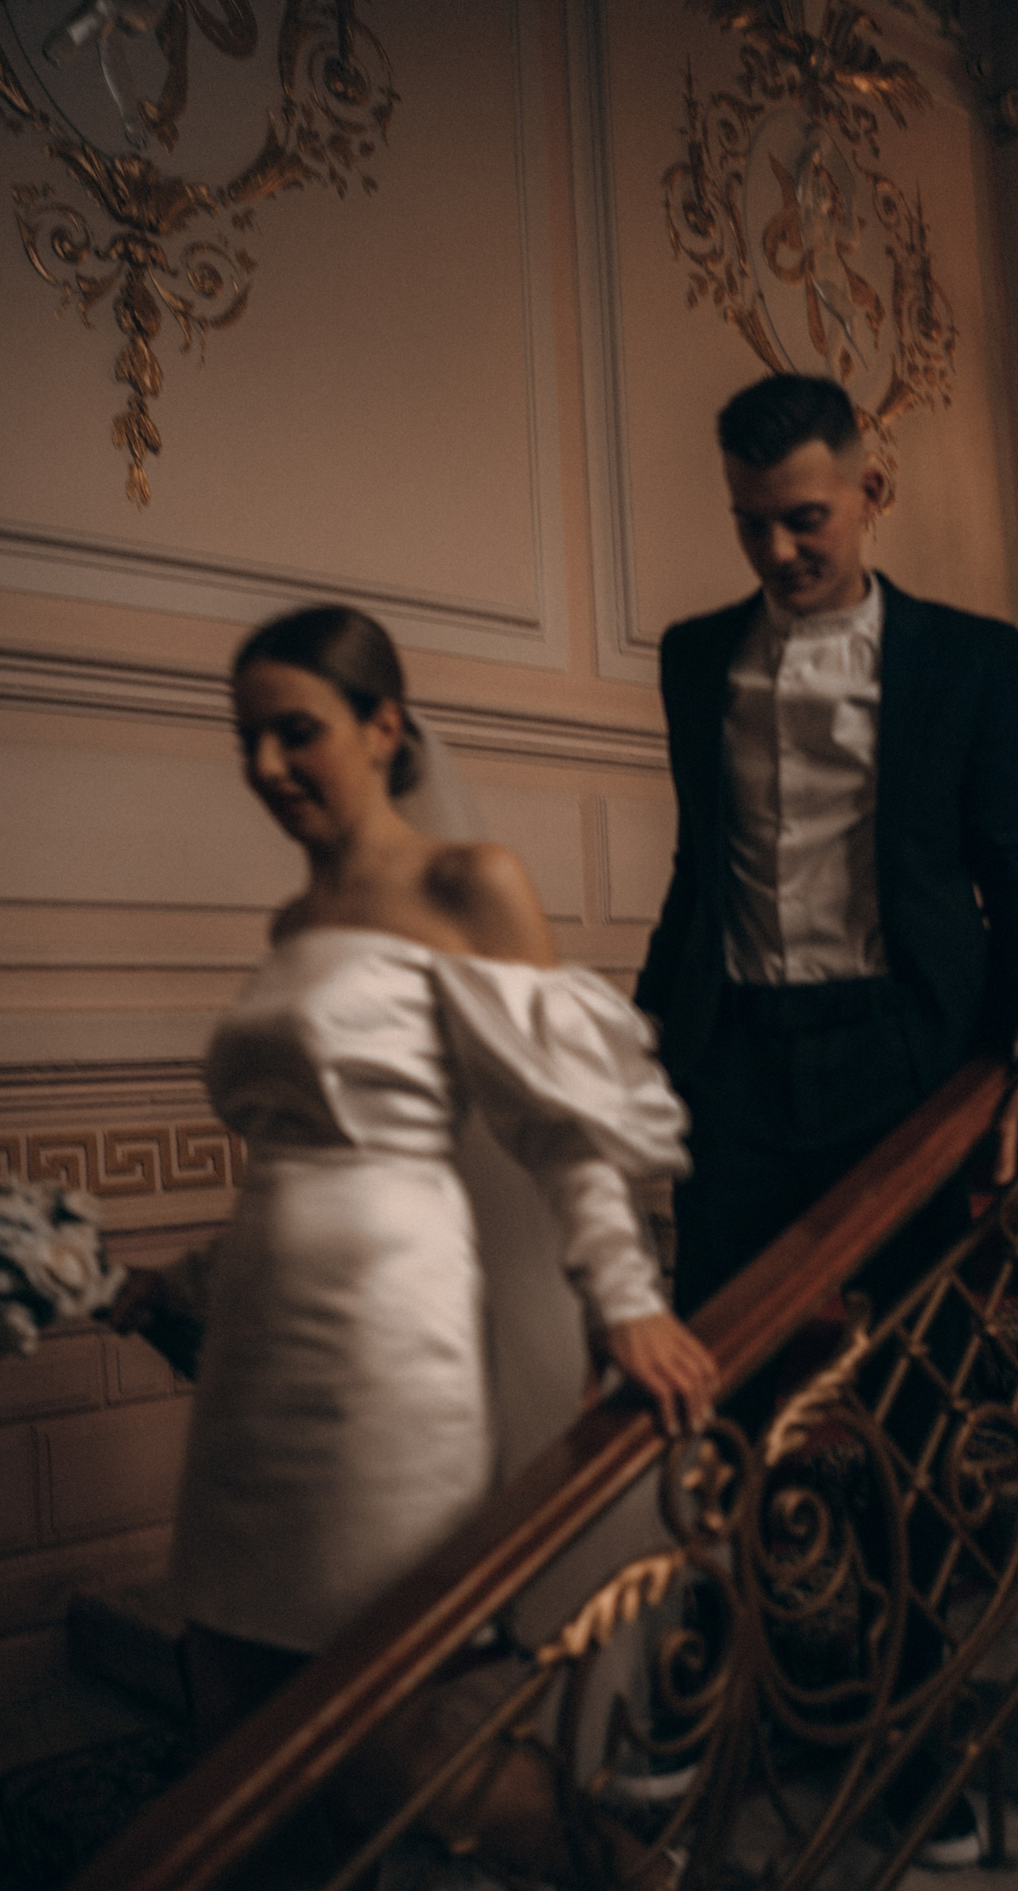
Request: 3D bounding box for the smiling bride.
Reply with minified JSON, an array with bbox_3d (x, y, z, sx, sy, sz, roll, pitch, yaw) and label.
[{"bbox_3d":[-0.100,0.467,2.008,0.620,1.680,0.580,2,-7,-40],"label":"smiling bride"}]

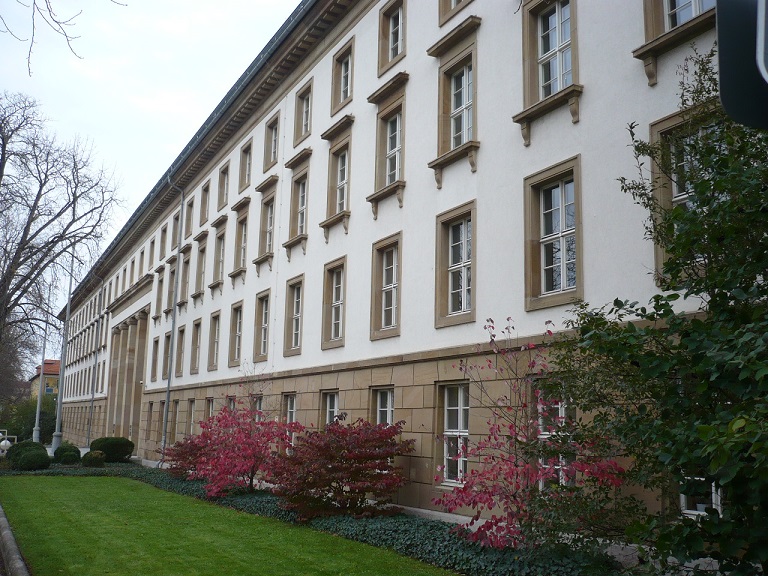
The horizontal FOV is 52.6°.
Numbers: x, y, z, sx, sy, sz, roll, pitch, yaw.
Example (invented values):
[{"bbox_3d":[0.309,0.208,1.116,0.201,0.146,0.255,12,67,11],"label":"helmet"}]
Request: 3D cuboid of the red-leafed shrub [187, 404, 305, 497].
[{"bbox_3d":[-4.197,5.013,23.700,3.357,2.671,3.000,3,-10,-10],"label":"red-leafed shrub"}]

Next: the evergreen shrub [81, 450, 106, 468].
[{"bbox_3d":[-15.152,8.945,40.500,1.304,0.887,1.300,5,-11,-20],"label":"evergreen shrub"}]

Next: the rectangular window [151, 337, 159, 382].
[{"bbox_3d":[-13.606,4.323,46.670,0.300,2.660,1.637,6,-11,-27],"label":"rectangular window"}]

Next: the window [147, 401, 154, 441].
[{"bbox_3d":[-13.888,8.014,46.466,0.280,2.364,1.362,6,-11,-27],"label":"window"}]

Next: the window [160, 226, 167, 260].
[{"bbox_3d":[-13.587,-2.822,48.291,0.280,2.065,1.631,6,-11,-27],"label":"window"}]

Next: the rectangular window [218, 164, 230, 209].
[{"bbox_3d":[-7.732,-4.957,38.133,0.259,2.220,1.694,6,-11,-27],"label":"rectangular window"}]

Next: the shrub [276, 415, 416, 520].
[{"bbox_3d":[-0.808,3.603,15.500,2.700,2.150,2.700,1,-10,0],"label":"shrub"}]

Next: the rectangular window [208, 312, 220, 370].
[{"bbox_3d":[-7.909,2.538,36.817,0.278,2.800,1.739,6,-11,-27],"label":"rectangular window"}]

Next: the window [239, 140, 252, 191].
[{"bbox_3d":[-6.116,-5.462,35.042,0.259,2.220,1.694,6,-11,-27],"label":"window"}]

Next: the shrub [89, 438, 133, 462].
[{"bbox_3d":[-14.335,8.554,41.000,2.300,1.450,2.100,6,-11,-27],"label":"shrub"}]

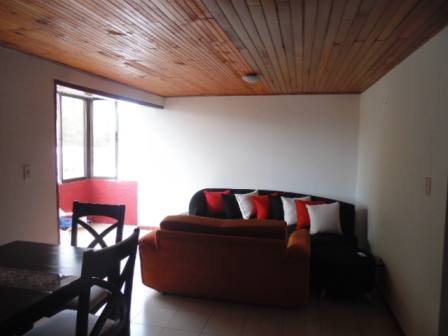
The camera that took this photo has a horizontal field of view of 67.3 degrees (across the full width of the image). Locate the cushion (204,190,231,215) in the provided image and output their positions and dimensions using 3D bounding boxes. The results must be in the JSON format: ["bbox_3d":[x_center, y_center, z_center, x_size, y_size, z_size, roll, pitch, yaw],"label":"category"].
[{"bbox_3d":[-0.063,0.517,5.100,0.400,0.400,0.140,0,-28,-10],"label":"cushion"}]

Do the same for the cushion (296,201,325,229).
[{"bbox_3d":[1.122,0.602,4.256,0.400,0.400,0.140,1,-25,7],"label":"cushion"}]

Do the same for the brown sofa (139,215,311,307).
[{"bbox_3d":[0.054,0.861,3.534,1.639,0.722,0.830,2,5,13],"label":"brown sofa"}]

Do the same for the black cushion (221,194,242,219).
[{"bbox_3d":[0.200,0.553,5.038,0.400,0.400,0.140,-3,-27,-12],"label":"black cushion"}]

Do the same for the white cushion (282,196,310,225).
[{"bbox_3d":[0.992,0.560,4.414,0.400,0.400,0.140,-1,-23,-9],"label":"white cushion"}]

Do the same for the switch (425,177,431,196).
[{"bbox_3d":[1.337,0.123,2.211,0.015,0.122,0.078,2,5,13],"label":"switch"}]

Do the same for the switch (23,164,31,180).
[{"bbox_3d":[-1.673,0.038,2.871,0.015,0.120,0.075,2,5,13],"label":"switch"}]

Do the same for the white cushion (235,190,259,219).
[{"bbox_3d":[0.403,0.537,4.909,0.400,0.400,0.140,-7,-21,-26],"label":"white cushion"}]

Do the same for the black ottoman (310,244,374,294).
[{"bbox_3d":[1.210,1.096,3.481,0.560,0.420,0.530,1,5,12],"label":"black ottoman"}]

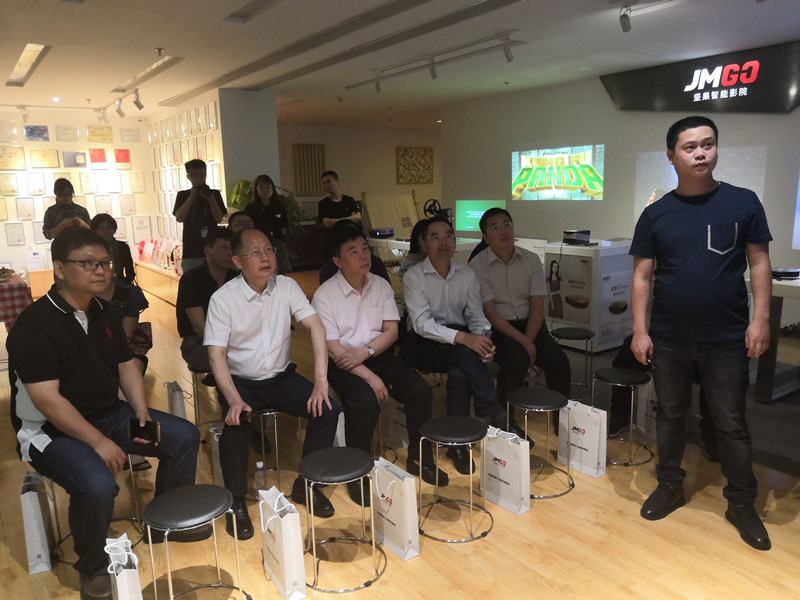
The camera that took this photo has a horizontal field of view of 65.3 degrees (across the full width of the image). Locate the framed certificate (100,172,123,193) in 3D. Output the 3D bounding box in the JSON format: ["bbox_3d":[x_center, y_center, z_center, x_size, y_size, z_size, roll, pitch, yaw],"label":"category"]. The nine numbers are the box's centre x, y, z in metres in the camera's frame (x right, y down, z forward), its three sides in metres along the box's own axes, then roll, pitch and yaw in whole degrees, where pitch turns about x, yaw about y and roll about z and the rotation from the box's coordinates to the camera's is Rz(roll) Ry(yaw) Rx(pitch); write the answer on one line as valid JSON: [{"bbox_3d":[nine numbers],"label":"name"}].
[{"bbox_3d":[-4.490,-1.842,9.803,0.229,0.316,0.030,-10,14,-36],"label":"framed certificate"}]

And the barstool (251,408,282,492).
[{"bbox_3d":[-0.659,0.718,3.124,0.350,0.455,0.350,-2,11,0],"label":"barstool"}]

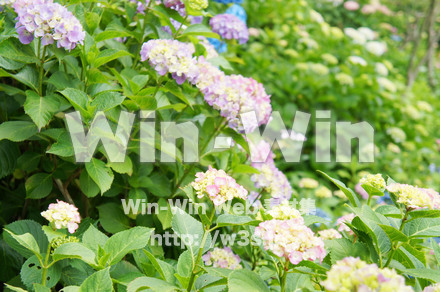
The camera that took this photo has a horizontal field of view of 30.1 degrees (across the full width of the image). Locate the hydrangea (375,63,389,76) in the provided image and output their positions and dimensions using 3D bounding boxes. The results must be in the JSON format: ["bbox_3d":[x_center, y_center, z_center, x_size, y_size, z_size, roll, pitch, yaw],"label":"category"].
[{"bbox_3d":[1.205,-0.571,6.100,0.115,0.100,0.115,0,6,0],"label":"hydrangea"}]

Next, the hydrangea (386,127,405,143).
[{"bbox_3d":[1.144,-0.074,5.300,0.127,0.095,0.123,0,6,0],"label":"hydrangea"}]

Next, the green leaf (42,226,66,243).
[{"bbox_3d":[-0.374,0.200,1.850,0.050,0.034,0.050,5,7,37],"label":"green leaf"}]

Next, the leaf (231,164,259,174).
[{"bbox_3d":[0.064,0.060,2.100,0.078,0.024,0.048,7,23,15],"label":"leaf"}]

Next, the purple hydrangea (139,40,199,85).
[{"bbox_3d":[-0.130,-0.217,2.100,0.146,0.109,0.141,0,6,0],"label":"purple hydrangea"}]

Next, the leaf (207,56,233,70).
[{"bbox_3d":[-0.004,-0.234,2.300,0.090,0.028,0.052,20,27,18],"label":"leaf"}]

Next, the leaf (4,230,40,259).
[{"bbox_3d":[-0.430,0.214,1.780,0.098,0.028,0.048,38,29,-18],"label":"leaf"}]

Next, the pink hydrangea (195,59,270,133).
[{"bbox_3d":[0.033,-0.121,2.000,0.187,0.158,0.150,-4,11,-24],"label":"pink hydrangea"}]

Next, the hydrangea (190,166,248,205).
[{"bbox_3d":[0.000,0.080,1.650,0.113,0.064,0.105,0,10,0],"label":"hydrangea"}]

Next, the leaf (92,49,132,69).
[{"bbox_3d":[-0.270,-0.219,2.050,0.100,0.045,0.060,0,6,0],"label":"leaf"}]

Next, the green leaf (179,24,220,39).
[{"bbox_3d":[-0.054,-0.301,2.150,0.108,0.035,0.060,0,6,0],"label":"green leaf"}]

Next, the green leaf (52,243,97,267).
[{"bbox_3d":[-0.315,0.235,1.770,0.100,0.036,0.055,9,24,15],"label":"green leaf"}]

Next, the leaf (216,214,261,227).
[{"bbox_3d":[0.040,0.162,1.780,0.100,0.025,0.050,0,17,15],"label":"leaf"}]

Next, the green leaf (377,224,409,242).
[{"bbox_3d":[0.378,0.191,1.780,0.078,0.027,0.042,26,13,-34],"label":"green leaf"}]

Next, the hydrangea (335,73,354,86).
[{"bbox_3d":[0.883,-0.472,5.800,0.139,0.091,0.135,0,6,0],"label":"hydrangea"}]

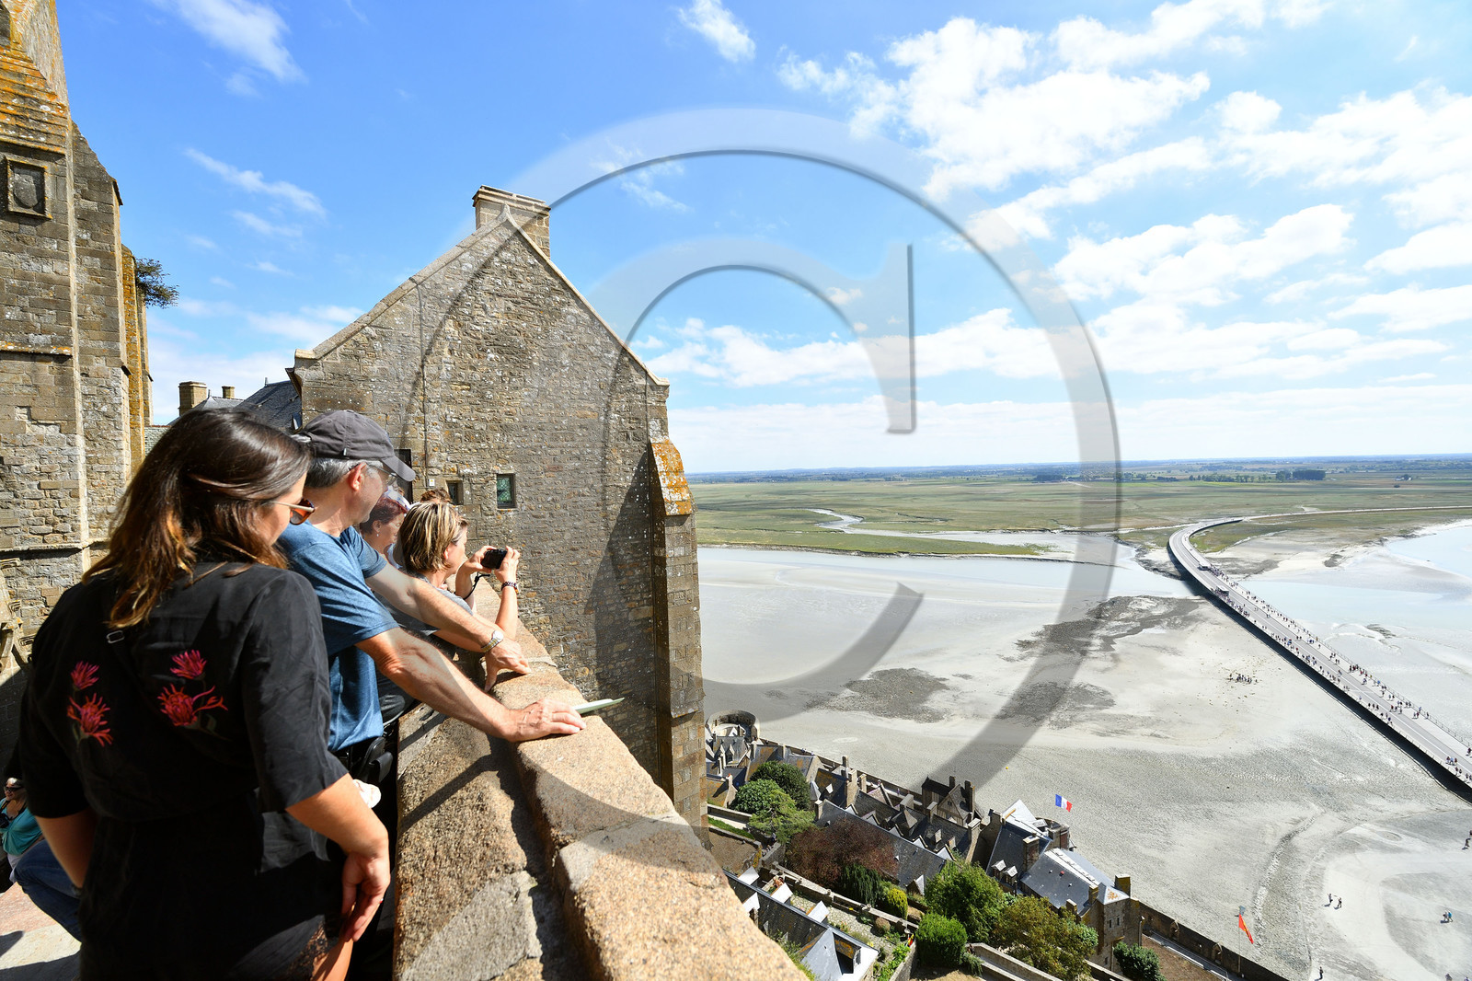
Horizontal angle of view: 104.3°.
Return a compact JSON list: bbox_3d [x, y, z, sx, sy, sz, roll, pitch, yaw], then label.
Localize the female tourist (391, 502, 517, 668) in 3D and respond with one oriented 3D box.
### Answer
[{"bbox_3d":[-1.110,0.790,1.840,0.680,1.500,0.500,-3,2,-42],"label":"female tourist"}]

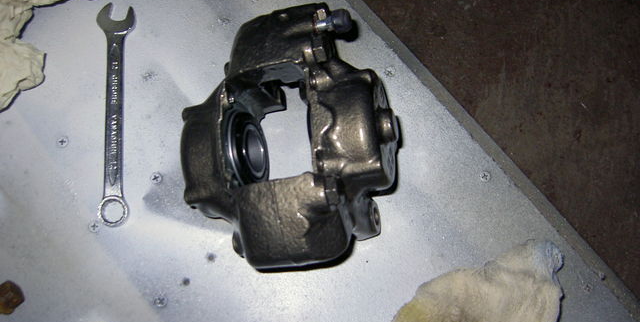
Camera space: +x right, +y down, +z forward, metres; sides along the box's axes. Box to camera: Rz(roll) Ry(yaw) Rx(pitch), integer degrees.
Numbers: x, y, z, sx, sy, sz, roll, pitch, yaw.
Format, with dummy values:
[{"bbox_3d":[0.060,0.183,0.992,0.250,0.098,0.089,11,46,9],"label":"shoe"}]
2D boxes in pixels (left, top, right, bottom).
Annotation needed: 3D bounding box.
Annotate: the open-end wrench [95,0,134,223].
[{"bbox_3d":[-0.143,-0.035,0.441,0.028,0.011,0.162,-3,77,-1],"label":"open-end wrench"}]

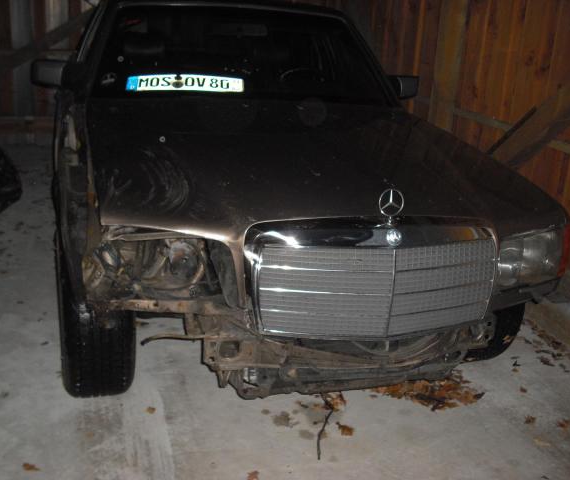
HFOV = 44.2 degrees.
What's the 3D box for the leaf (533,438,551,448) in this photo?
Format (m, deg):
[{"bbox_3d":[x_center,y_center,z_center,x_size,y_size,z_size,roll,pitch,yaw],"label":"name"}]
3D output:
[{"bbox_3d":[0.870,0.687,2.373,0.065,0.012,0.065,11,18,23],"label":"leaf"}]

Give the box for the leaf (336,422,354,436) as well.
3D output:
[{"bbox_3d":[0.201,0.639,2.369,0.062,0.015,0.078,6,17,6],"label":"leaf"}]

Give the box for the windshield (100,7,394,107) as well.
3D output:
[{"bbox_3d":[-0.179,-0.864,3.221,1.420,0.130,0.605,-2,58,-19],"label":"windshield"}]

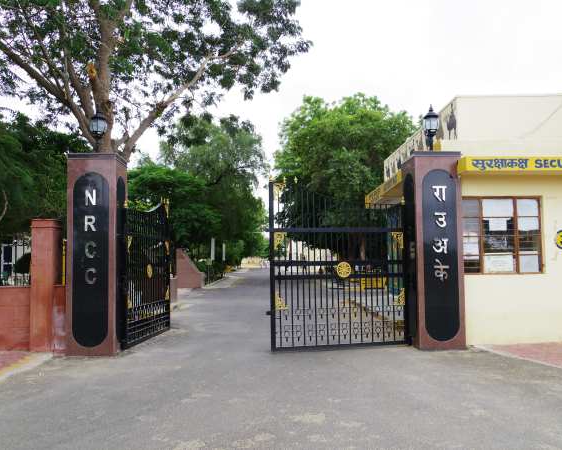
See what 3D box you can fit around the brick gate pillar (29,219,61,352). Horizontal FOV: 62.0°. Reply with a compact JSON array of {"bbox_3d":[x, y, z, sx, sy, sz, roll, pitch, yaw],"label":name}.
[{"bbox_3d":[-3.898,0.989,7.806,0.377,2.157,0.340,-1,-4,-3],"label":"brick gate pillar"}]

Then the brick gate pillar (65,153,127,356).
[{"bbox_3d":[-3.046,0.477,7.849,0.770,3.237,0.710,-1,-4,-3],"label":"brick gate pillar"}]

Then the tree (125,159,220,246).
[{"bbox_3d":[-4.958,0.078,21.183,4.900,5.783,4.700,-1,-4,-3],"label":"tree"}]

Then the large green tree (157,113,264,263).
[{"bbox_3d":[-4.556,-1.913,31.349,7.300,11.031,7.300,-1,-4,-3],"label":"large green tree"}]

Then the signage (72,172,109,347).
[{"bbox_3d":[-3.026,0.538,7.470,0.577,2.786,0.060,-1,-4,-3],"label":"signage"}]

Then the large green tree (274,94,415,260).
[{"bbox_3d":[3.334,-1.921,24.314,7.600,9.913,7.400,-1,-4,-3],"label":"large green tree"}]

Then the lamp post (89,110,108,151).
[{"bbox_3d":[-3.107,-1.556,7.977,0.285,0.839,0.285,-1,-4,-3],"label":"lamp post"}]

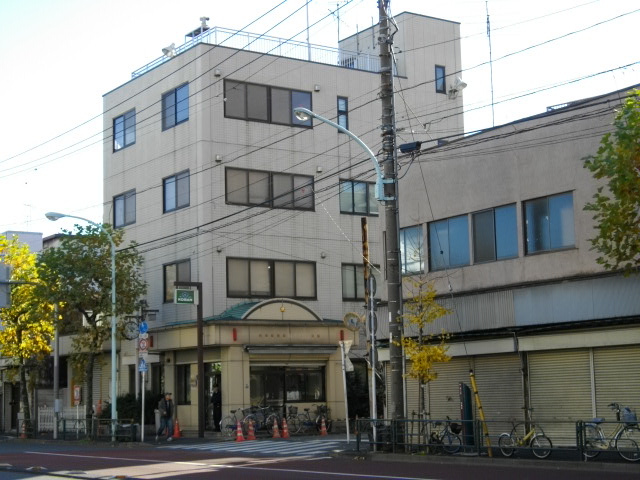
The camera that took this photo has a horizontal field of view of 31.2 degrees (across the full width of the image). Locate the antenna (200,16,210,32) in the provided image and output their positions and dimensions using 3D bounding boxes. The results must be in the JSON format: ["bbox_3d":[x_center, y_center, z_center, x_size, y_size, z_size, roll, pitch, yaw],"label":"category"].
[{"bbox_3d":[-4.637,-8.704,46.300,0.400,0.620,0.400,4,-9,-34],"label":"antenna"}]

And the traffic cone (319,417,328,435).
[{"bbox_3d":[0.126,6.719,41.300,0.340,0.720,0.340,4,-10,-34],"label":"traffic cone"}]

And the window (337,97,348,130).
[{"bbox_3d":[0.939,-5.212,47.802,0.540,1.490,0.150,4,-9,-34],"label":"window"}]

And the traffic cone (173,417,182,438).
[{"bbox_3d":[-5.147,6.783,41.400,0.340,0.720,0.340,-1,-8,0],"label":"traffic cone"}]

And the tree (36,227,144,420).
[{"bbox_3d":[-8.797,3.516,44.165,4.037,8.300,4.037,4,-10,-35],"label":"tree"}]

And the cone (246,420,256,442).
[{"bbox_3d":[-2.336,6.540,39.500,0.340,0.720,0.340,4,-10,-34],"label":"cone"}]

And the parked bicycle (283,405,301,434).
[{"bbox_3d":[-1.269,6.636,42.296,1.700,1.060,0.550,4,-10,-35],"label":"parked bicycle"}]

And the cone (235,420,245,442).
[{"bbox_3d":[-2.529,6.020,36.247,0.360,0.700,0.360,-1,-8,0],"label":"cone"}]

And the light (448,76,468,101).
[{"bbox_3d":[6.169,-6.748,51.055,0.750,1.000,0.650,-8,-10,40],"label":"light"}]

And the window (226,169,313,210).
[{"bbox_3d":[-1.944,-1.970,45.303,4.130,1.470,0.150,4,-9,-34],"label":"window"}]

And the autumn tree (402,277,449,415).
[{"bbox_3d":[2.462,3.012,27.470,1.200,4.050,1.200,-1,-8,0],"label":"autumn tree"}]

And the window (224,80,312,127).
[{"bbox_3d":[-2.037,-5.400,45.686,4.162,1.553,0.150,4,-10,-34],"label":"window"}]

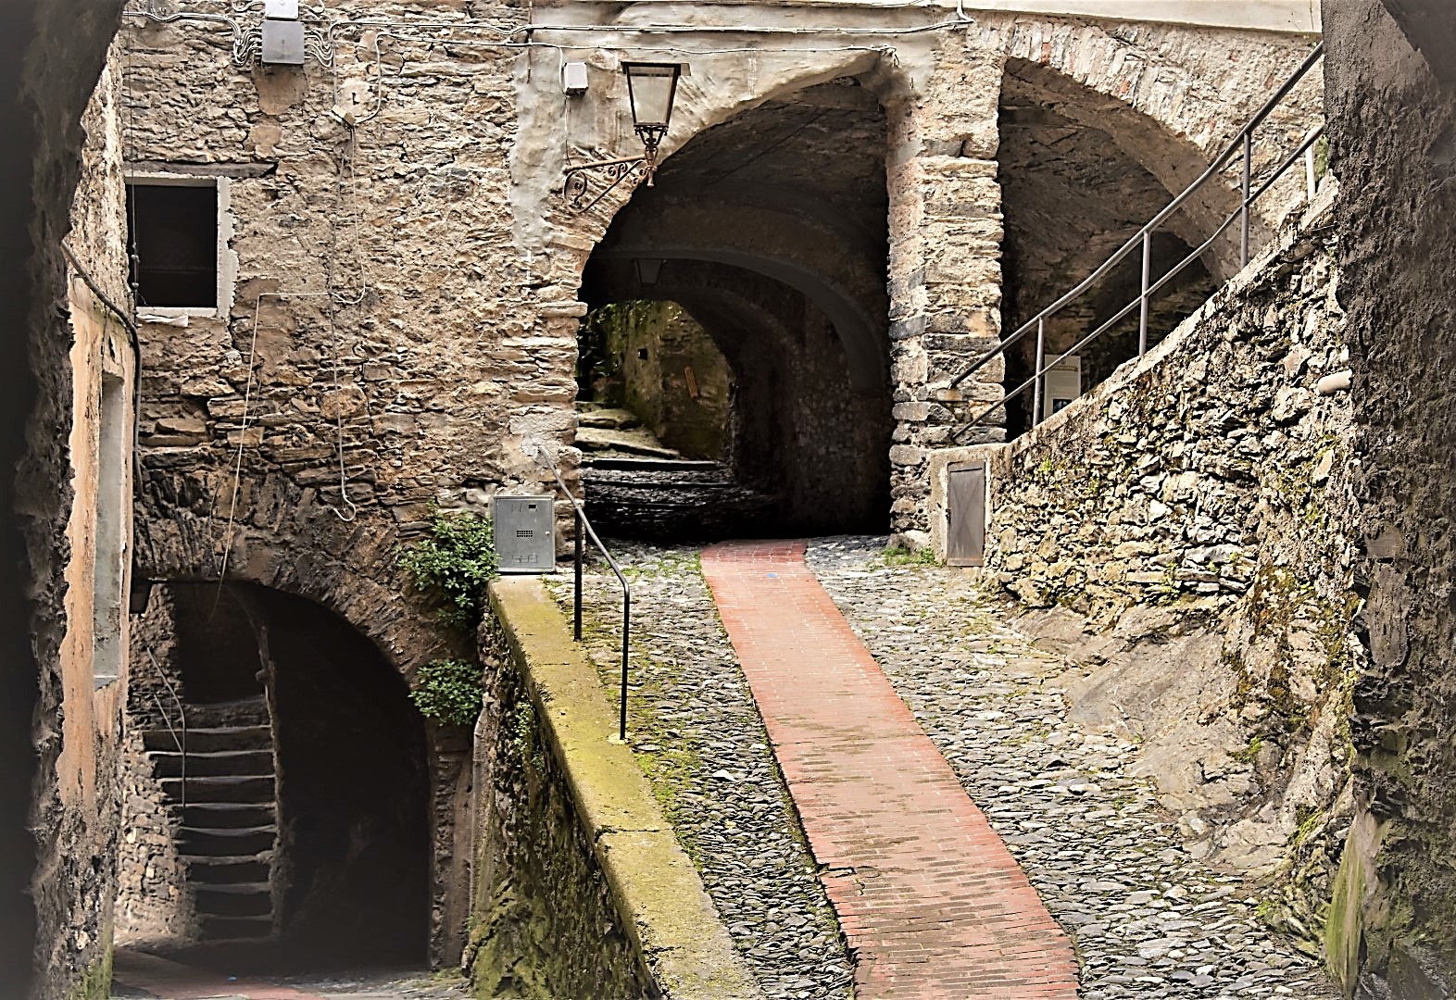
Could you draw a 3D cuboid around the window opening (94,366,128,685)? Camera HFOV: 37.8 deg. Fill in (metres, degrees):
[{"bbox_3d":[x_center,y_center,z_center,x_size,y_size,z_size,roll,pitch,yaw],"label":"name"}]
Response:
[{"bbox_3d":[-4.487,0.215,14.986,0.270,2.180,1.000,0,-1,-7],"label":"window opening"}]

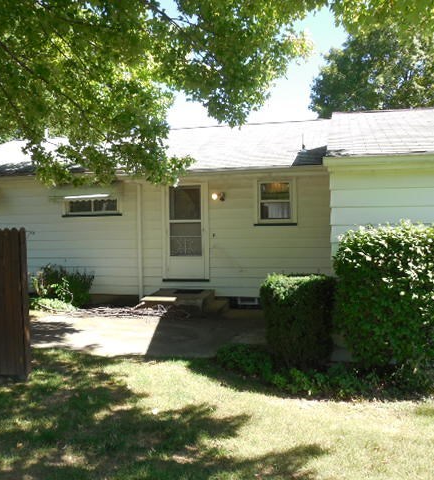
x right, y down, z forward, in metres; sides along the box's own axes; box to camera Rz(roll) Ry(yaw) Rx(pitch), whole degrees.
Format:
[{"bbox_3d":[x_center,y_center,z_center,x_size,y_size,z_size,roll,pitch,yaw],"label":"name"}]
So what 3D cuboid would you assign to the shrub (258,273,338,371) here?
[{"bbox_3d":[1.088,1.043,6.420,0.910,1.100,0.900,-1,1,14],"label":"shrub"}]

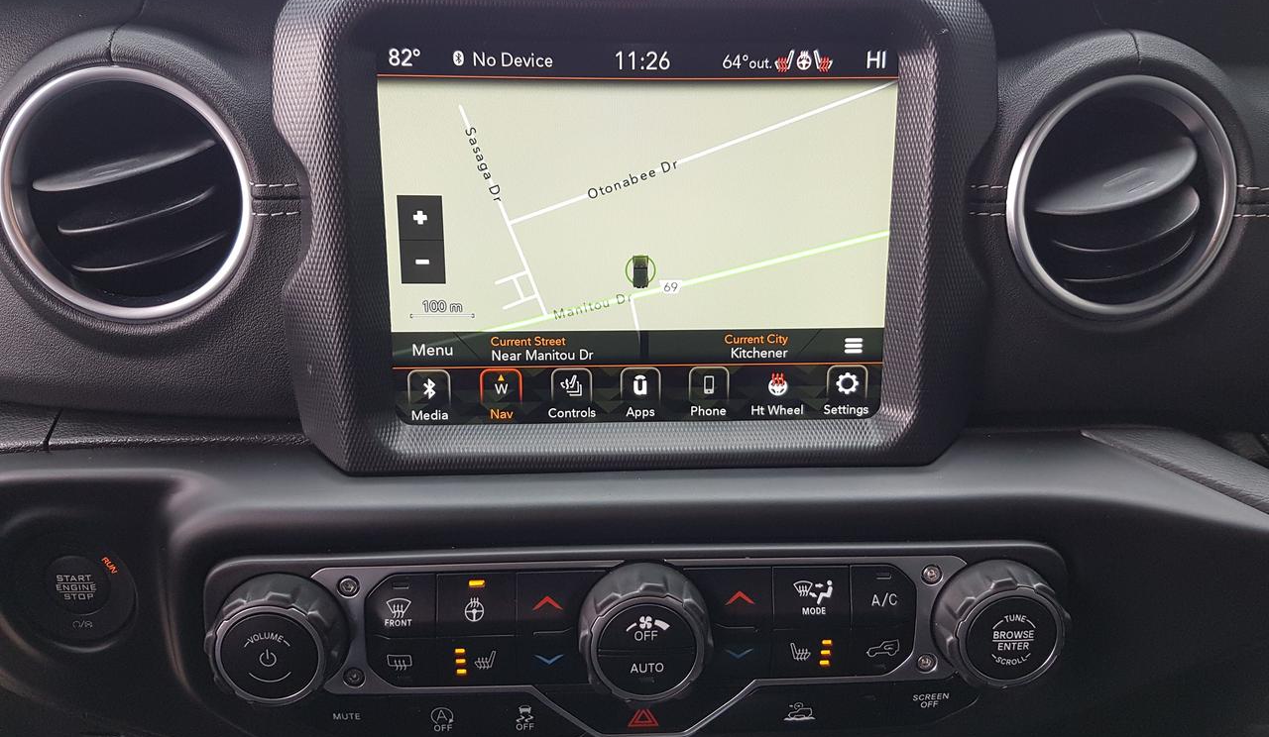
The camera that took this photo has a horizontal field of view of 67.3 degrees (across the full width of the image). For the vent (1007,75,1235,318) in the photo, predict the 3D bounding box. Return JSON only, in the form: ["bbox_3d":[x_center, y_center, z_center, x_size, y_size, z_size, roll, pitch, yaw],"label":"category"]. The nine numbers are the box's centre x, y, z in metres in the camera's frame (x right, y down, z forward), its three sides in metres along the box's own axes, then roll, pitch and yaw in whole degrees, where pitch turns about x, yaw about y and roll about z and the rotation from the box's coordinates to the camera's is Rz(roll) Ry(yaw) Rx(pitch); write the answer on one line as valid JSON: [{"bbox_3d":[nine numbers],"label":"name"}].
[{"bbox_3d":[0.164,-0.059,0.333,0.080,0.080,0.030,-1,9,-3],"label":"vent"}]

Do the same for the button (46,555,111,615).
[{"bbox_3d":[-0.192,0.074,0.332,0.023,0.022,0.010,-1,12,-3],"label":"button"}]

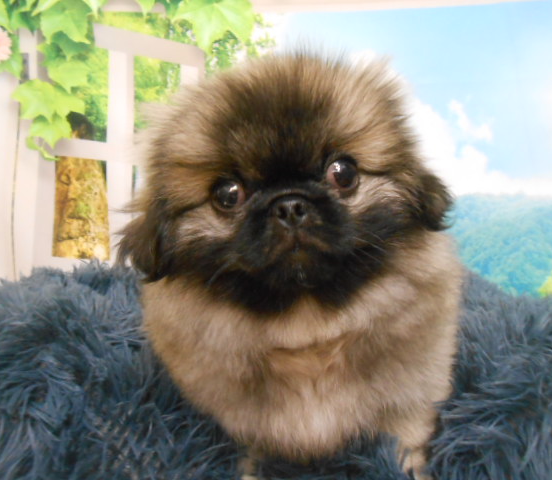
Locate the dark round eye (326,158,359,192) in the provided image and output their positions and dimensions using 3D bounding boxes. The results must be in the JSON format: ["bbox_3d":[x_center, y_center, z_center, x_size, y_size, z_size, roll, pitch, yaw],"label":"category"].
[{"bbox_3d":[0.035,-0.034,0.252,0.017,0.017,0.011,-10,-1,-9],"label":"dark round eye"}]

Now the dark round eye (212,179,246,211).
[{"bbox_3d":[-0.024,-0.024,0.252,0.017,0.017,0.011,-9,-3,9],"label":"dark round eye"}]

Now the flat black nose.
[{"bbox_3d":[0.007,-0.014,0.240,0.018,0.016,0.011,-9,-3,-1],"label":"flat black nose"}]

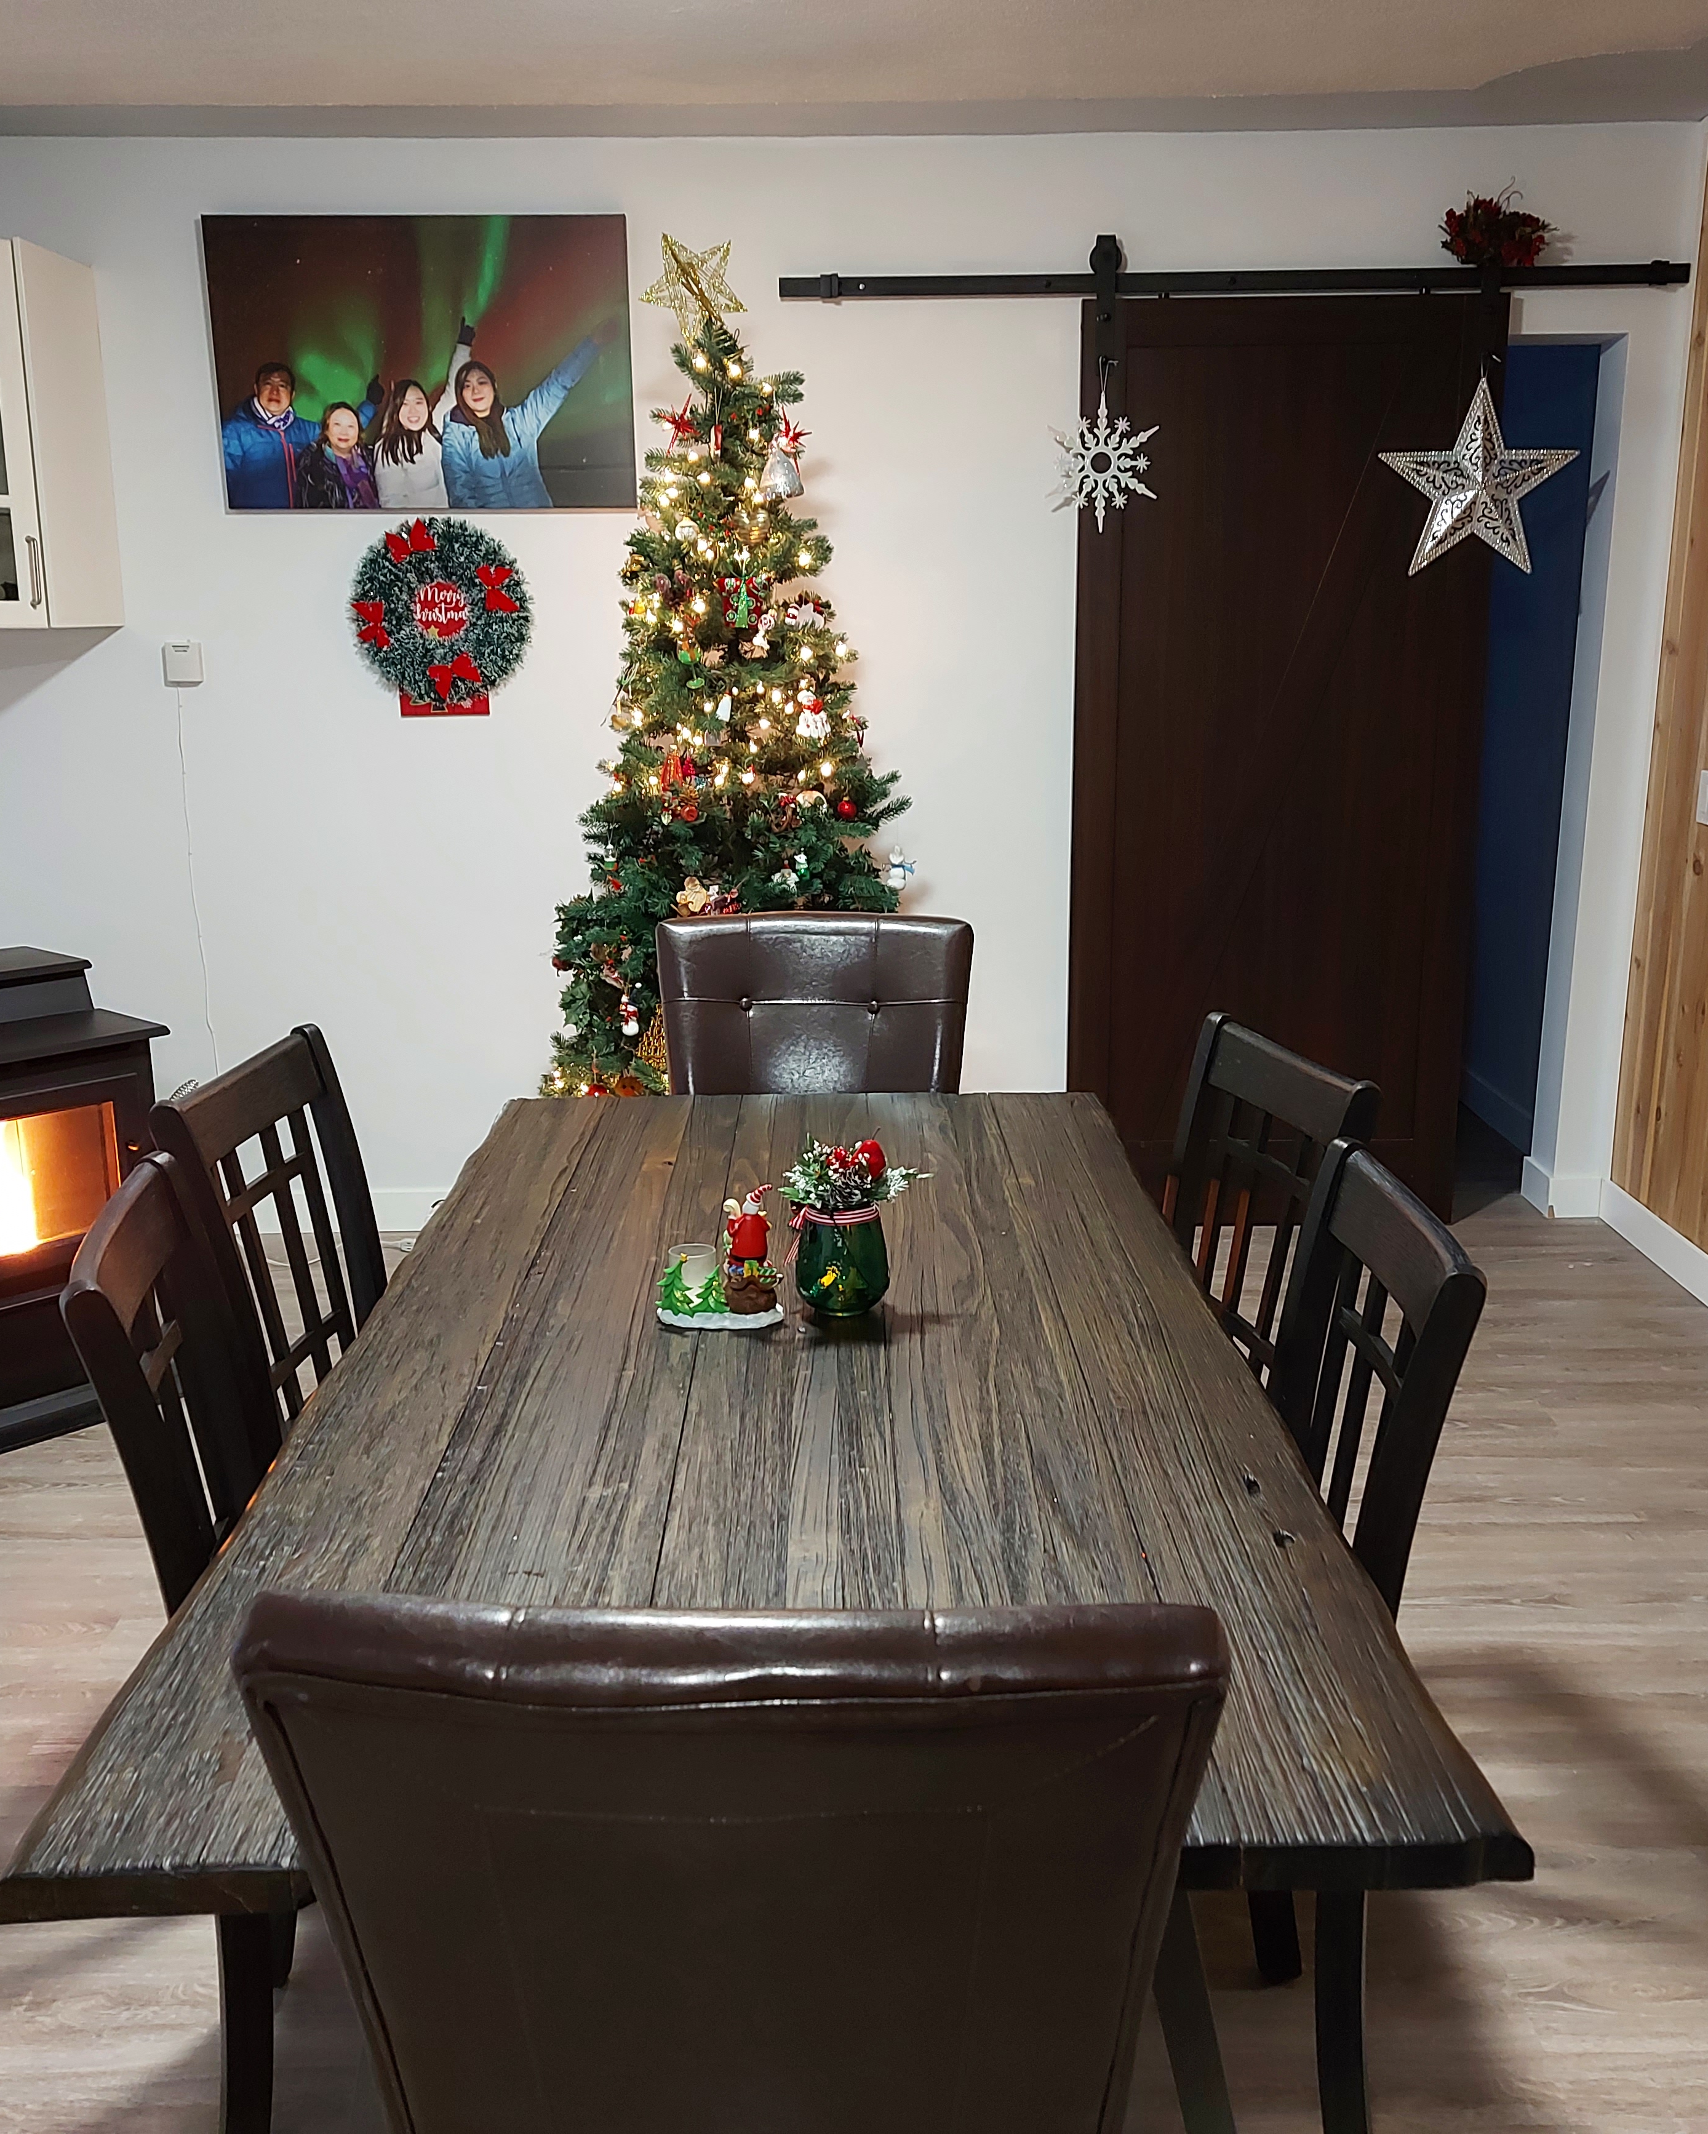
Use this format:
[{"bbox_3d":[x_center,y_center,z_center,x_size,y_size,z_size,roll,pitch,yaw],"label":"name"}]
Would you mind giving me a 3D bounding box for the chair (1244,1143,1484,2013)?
[{"bbox_3d":[0.285,0.599,1.935,0.510,0.965,0.430,-1,14,0],"label":"chair"}]

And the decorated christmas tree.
[{"bbox_3d":[-0.258,-0.553,4.061,0.930,2.170,0.930,-1,14,-1],"label":"decorated christmas tree"}]

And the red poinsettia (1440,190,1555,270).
[{"bbox_3d":[1.376,-1.794,4.214,0.248,0.162,0.160,-1,14,0],"label":"red poinsettia"}]

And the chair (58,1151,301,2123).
[{"bbox_3d":[-0.398,0.587,1.938,0.530,0.960,0.440,-2,14,-8],"label":"chair"}]

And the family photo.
[{"bbox_3d":[-0.936,-1.529,4.289,0.895,0.607,0.035,-1,14,-1],"label":"family photo"}]

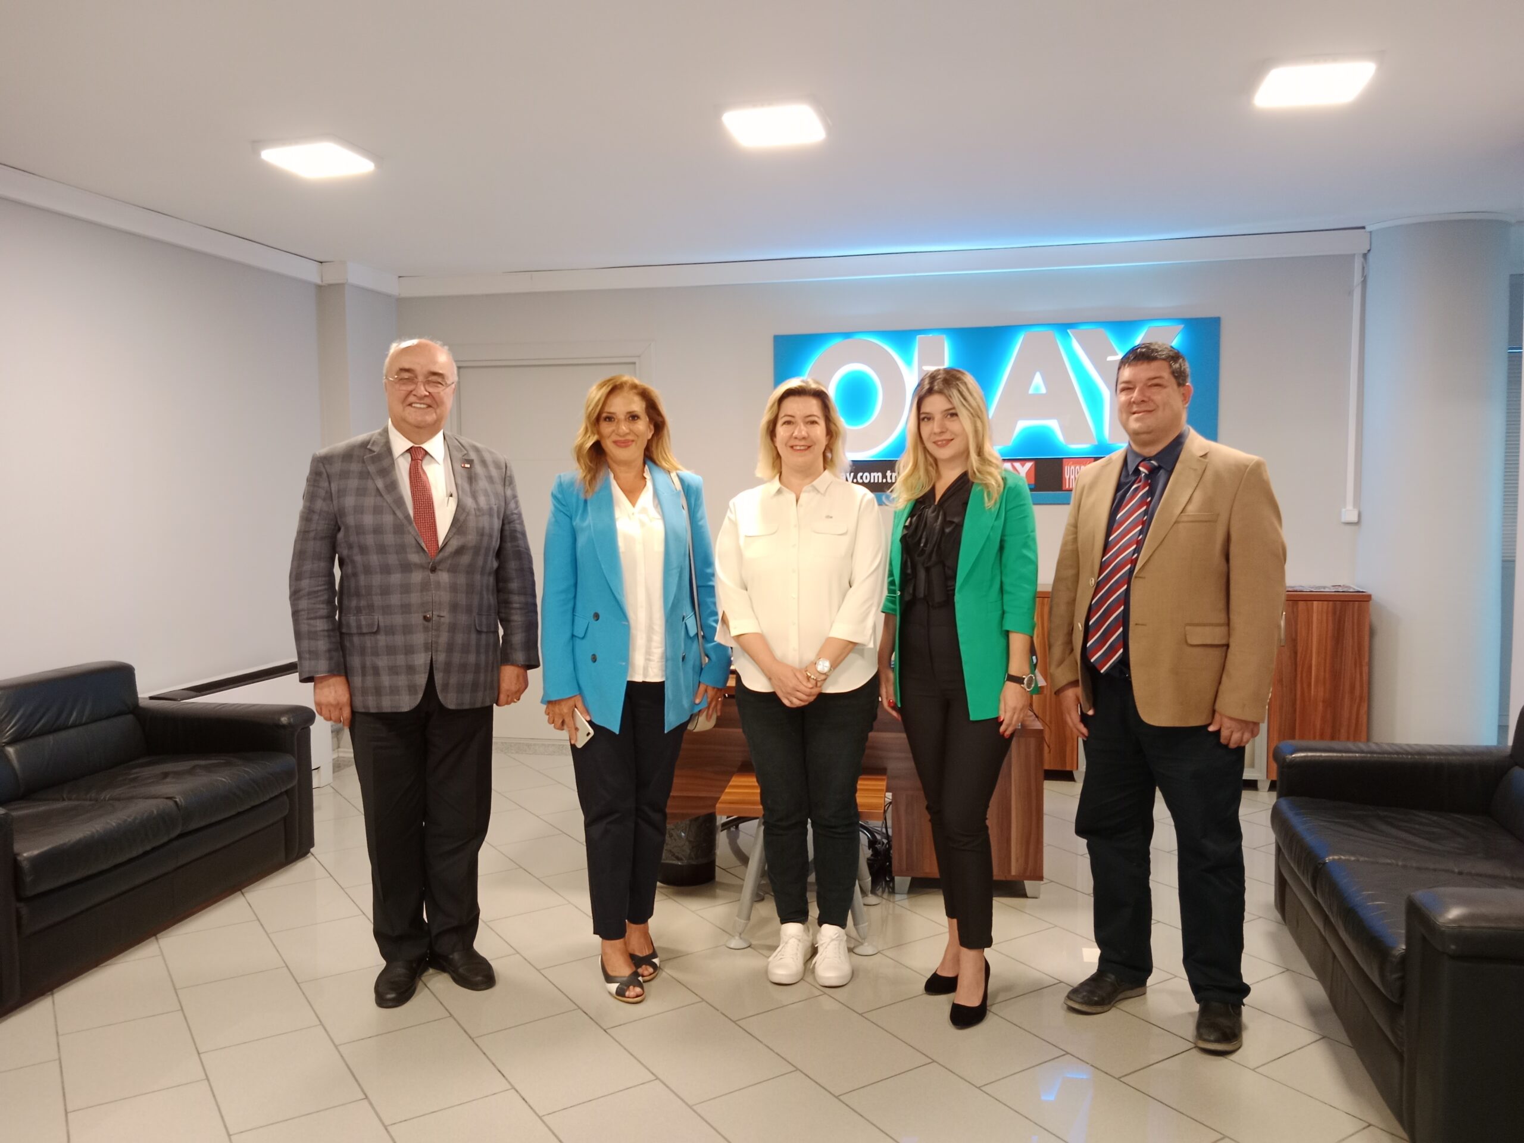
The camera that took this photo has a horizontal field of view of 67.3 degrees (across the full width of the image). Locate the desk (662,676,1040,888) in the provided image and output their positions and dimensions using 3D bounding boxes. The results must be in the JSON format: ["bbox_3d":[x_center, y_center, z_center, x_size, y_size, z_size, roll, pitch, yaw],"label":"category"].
[{"bbox_3d":[0.285,0.729,4.330,1.430,0.730,0.760,1,4,5],"label":"desk"}]

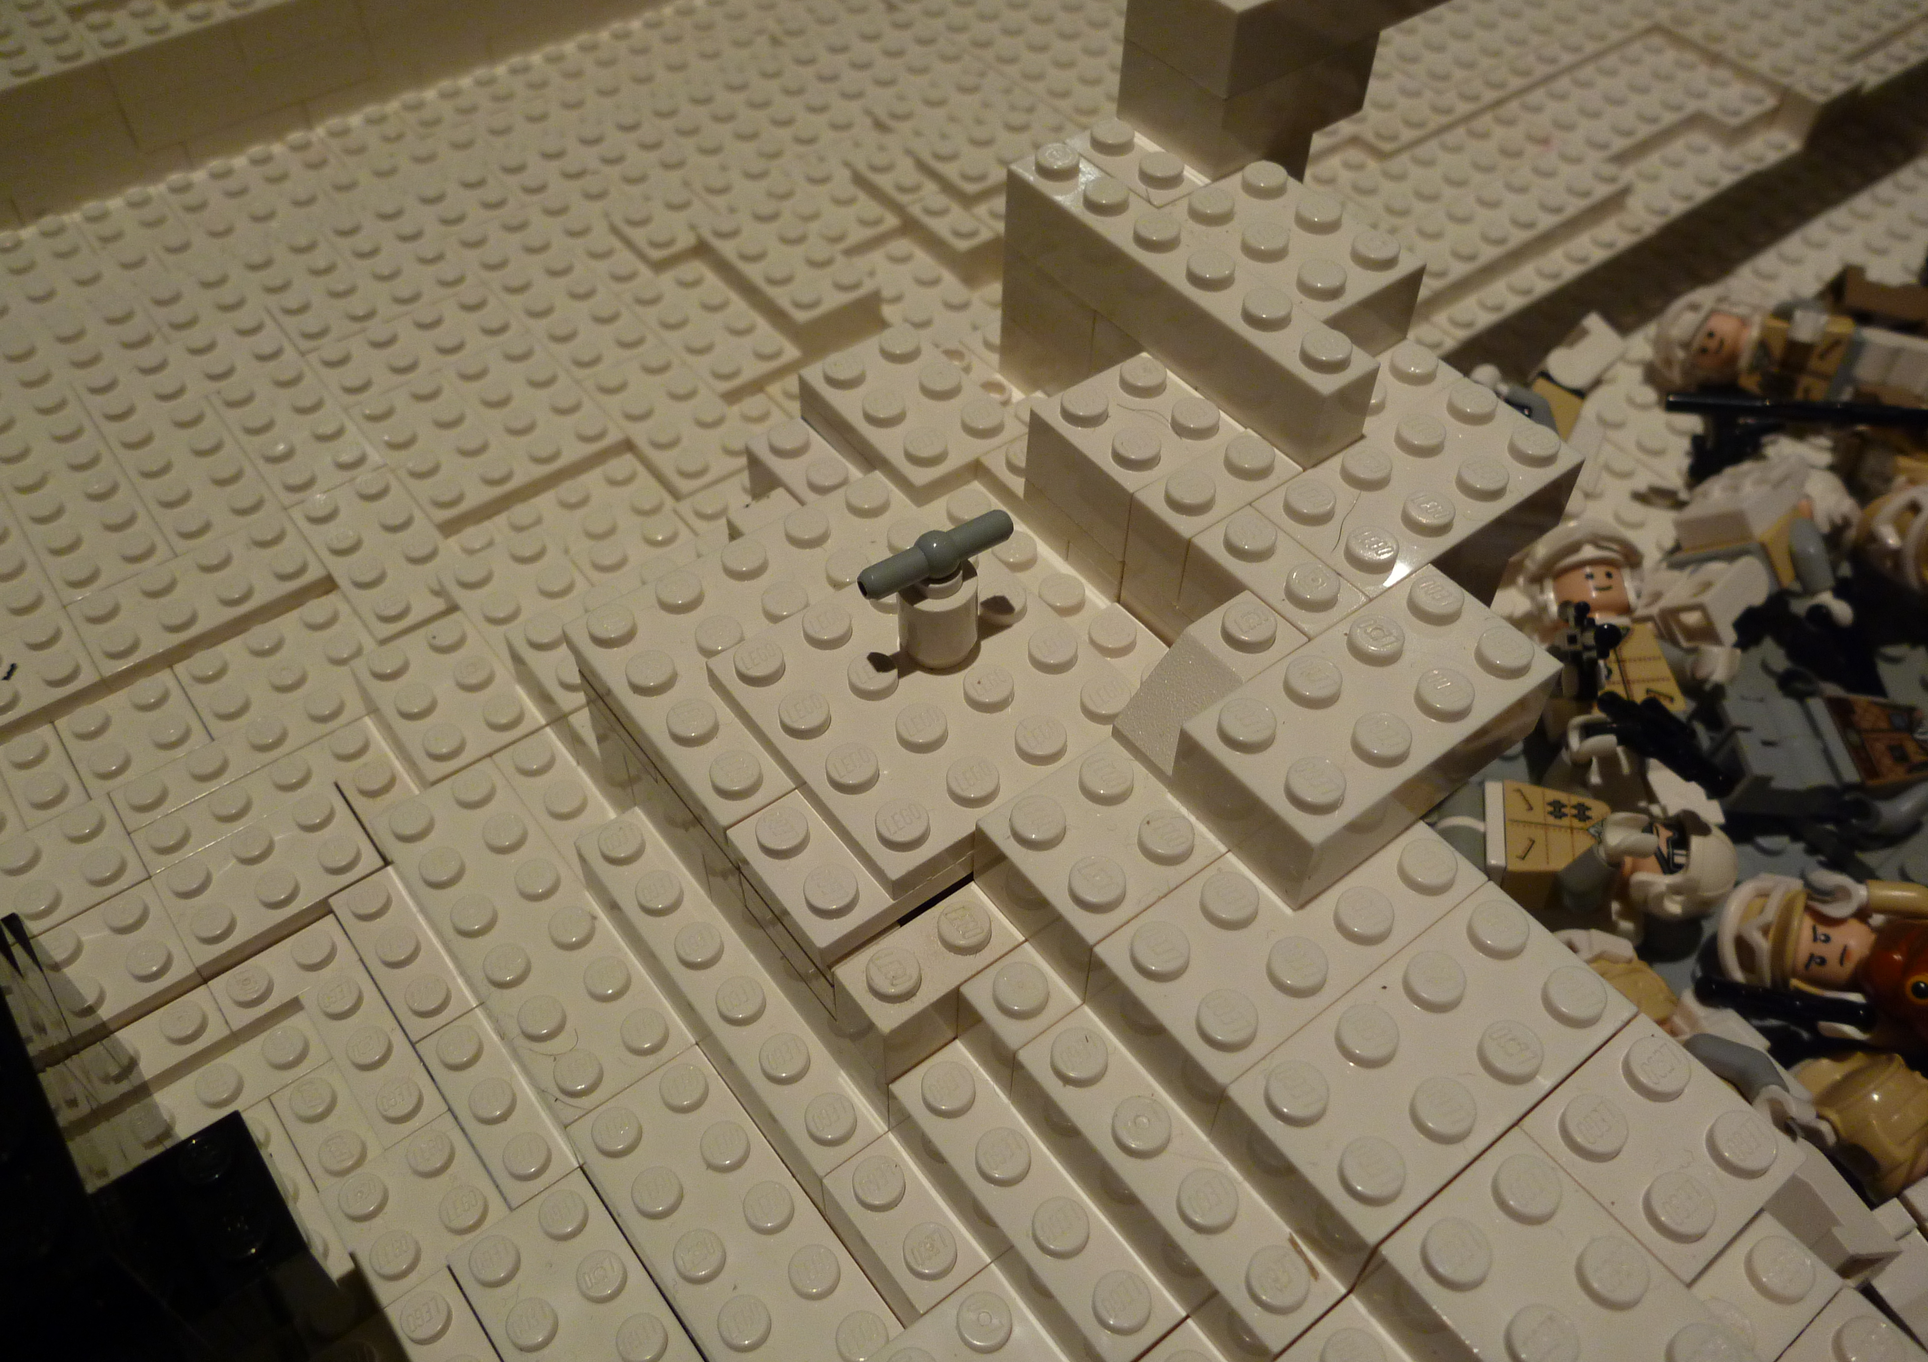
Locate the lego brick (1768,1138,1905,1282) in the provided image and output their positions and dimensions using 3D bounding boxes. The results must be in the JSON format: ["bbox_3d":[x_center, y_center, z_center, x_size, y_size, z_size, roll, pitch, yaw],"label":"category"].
[{"bbox_3d":[0.070,0.044,0.128,0.007,0.009,0.010,-31,58,-24],"label":"lego brick"}]

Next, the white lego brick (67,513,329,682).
[{"bbox_3d":[-0.107,-0.012,0.220,0.032,0.005,0.016,-30,58,-23],"label":"white lego brick"}]

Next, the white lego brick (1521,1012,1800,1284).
[{"bbox_3d":[0.054,0.038,0.125,0.016,0.011,0.016,-31,58,-24],"label":"white lego brick"}]

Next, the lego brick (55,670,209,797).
[{"bbox_3d":[-0.110,0.008,0.209,0.016,0.006,0.016,-30,58,-23],"label":"lego brick"}]

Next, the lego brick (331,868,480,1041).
[{"bbox_3d":[-0.067,0.033,0.187,0.008,0.008,0.024,-30,57,-24],"label":"lego brick"}]

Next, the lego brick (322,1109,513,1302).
[{"bbox_3d":[-0.059,0.058,0.170,0.016,0.006,0.016,-30,57,-24],"label":"lego brick"}]

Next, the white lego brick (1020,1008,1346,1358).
[{"bbox_3d":[0.017,0.043,0.133,0.008,0.011,0.032,-30,57,-24],"label":"white lego brick"}]

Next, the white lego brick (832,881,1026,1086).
[{"bbox_3d":[-0.003,0.027,0.145,0.016,0.011,0.008,-31,58,-24],"label":"white lego brick"}]

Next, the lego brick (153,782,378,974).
[{"bbox_3d":[-0.085,0.024,0.191,0.024,0.005,0.016,-31,57,-24],"label":"lego brick"}]

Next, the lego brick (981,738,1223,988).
[{"bbox_3d":[0.012,0.016,0.142,0.016,0.011,0.016,-31,58,-24],"label":"lego brick"}]

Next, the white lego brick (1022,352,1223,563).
[{"bbox_3d":[0.018,-0.024,0.162,0.016,0.011,0.016,-31,57,-24],"label":"white lego brick"}]

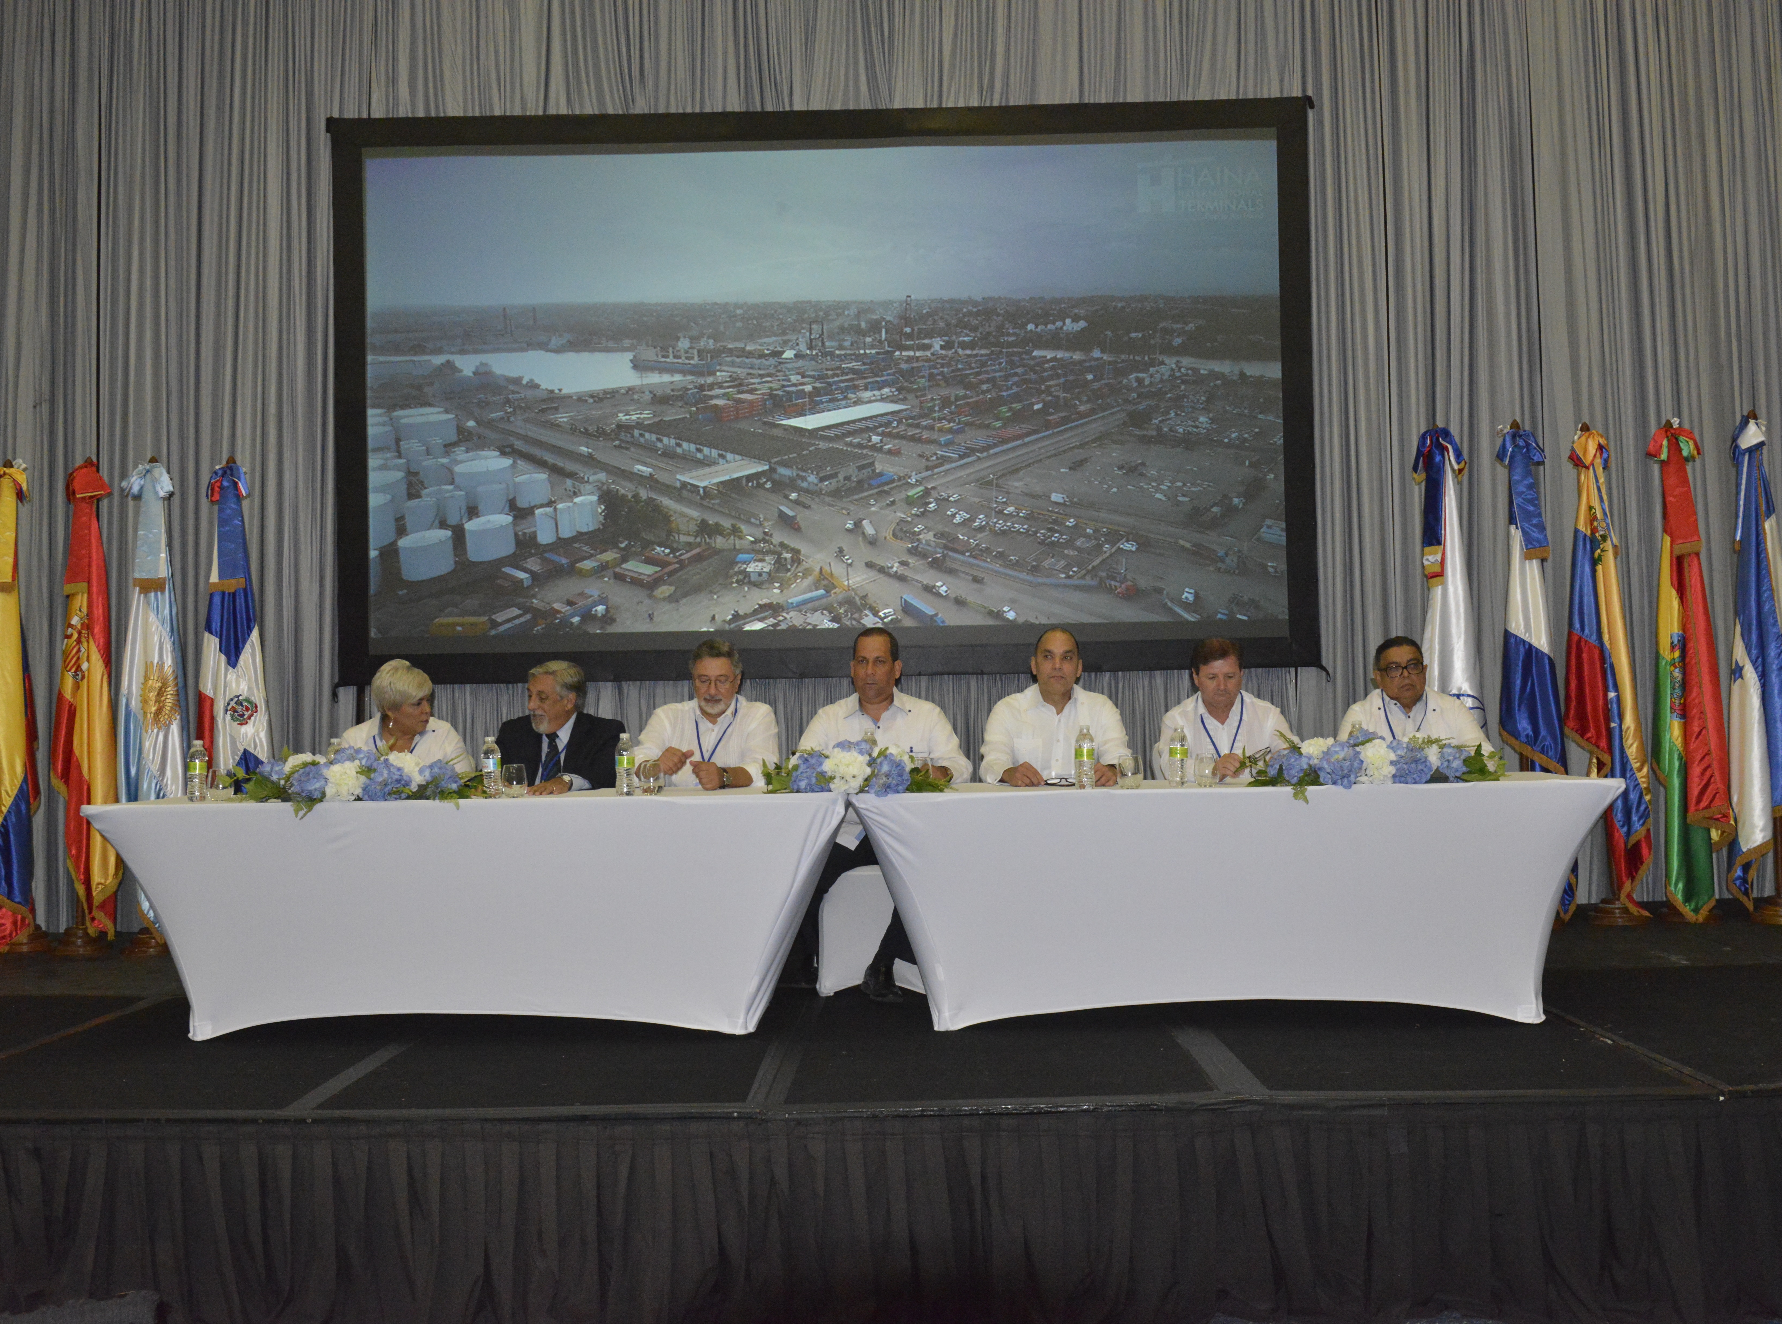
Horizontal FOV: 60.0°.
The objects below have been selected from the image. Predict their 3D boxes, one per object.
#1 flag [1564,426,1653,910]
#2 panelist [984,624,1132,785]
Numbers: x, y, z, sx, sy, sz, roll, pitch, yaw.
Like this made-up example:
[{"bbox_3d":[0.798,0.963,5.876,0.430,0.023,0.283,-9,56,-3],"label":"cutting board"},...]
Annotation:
[{"bbox_3d":[3.261,0.025,7.014,0.380,2.212,0.300,-1,-2,1],"label":"flag"},{"bbox_3d":[0.602,0.522,5.551,0.560,1.308,0.800,-1,-2,1],"label":"panelist"}]

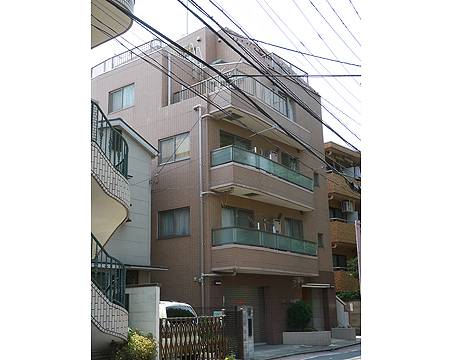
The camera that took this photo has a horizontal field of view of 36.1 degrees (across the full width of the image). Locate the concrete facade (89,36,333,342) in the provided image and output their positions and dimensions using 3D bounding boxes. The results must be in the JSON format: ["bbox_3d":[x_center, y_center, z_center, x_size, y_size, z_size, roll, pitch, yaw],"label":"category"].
[{"bbox_3d":[-0.913,0.329,30.095,8.800,13.200,8.900,-9,-14,33],"label":"concrete facade"}]

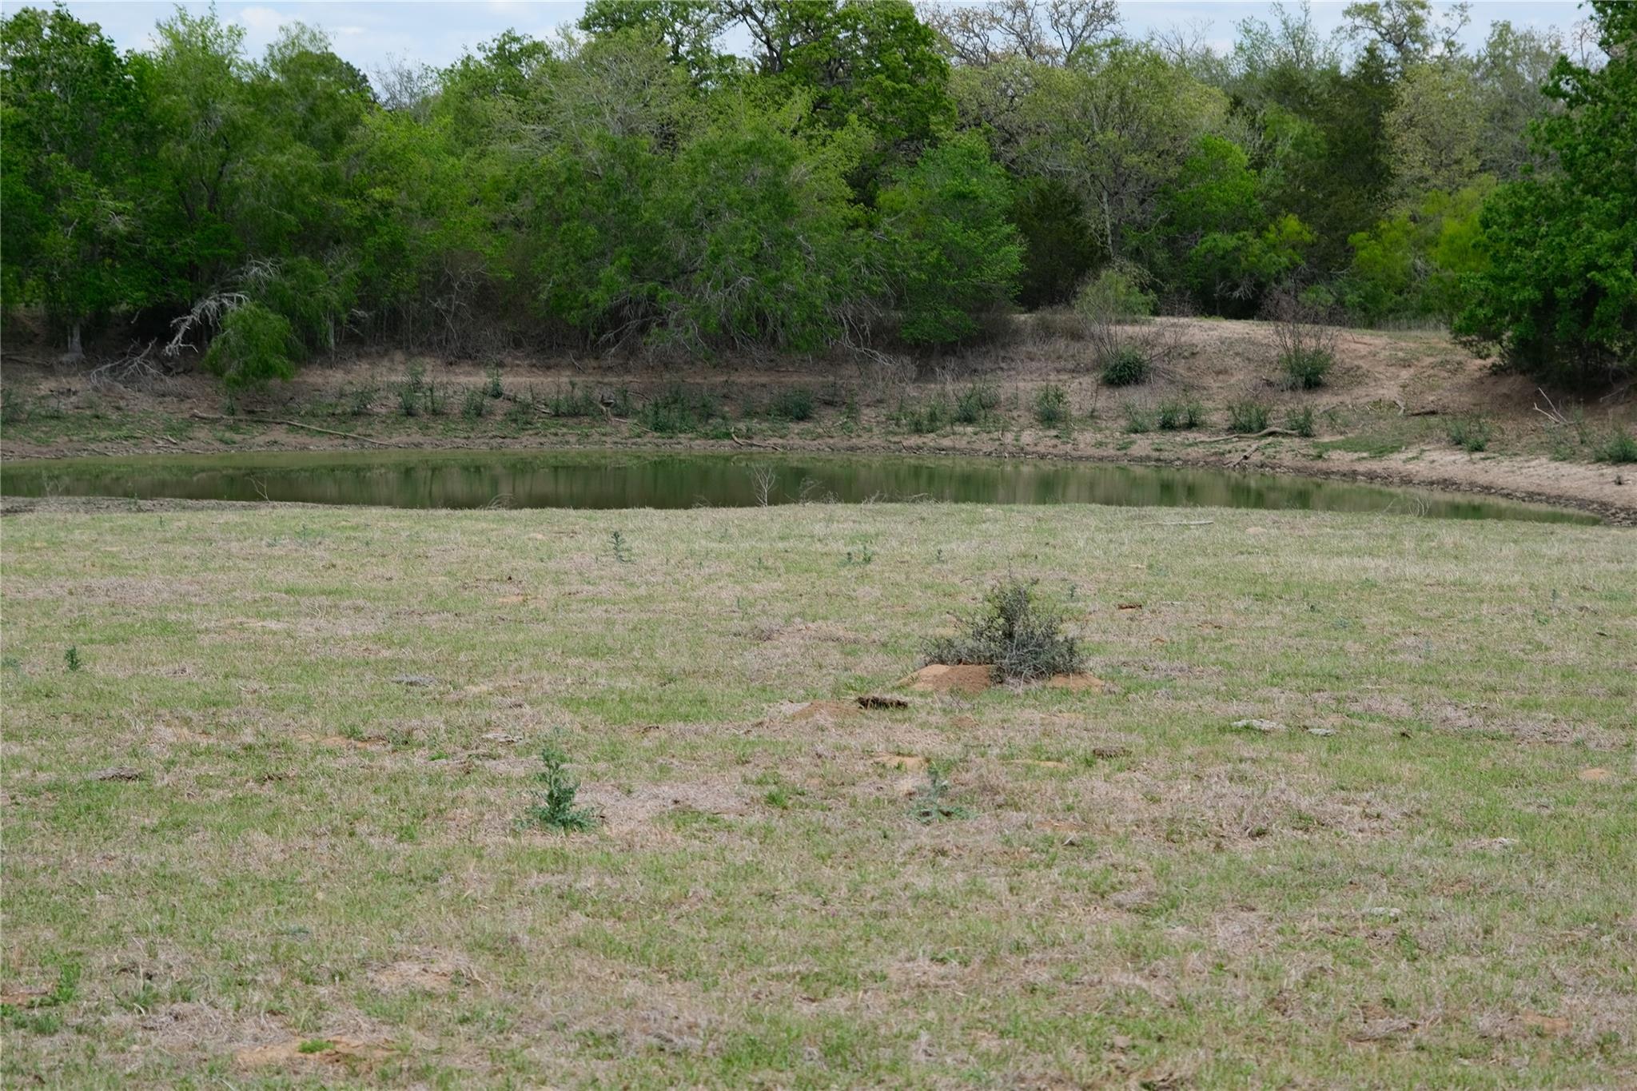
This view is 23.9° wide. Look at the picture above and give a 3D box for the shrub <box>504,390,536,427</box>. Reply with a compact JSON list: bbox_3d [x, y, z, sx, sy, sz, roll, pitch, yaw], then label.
[{"bbox_3d":[-6.052,-2.794,78.500,0.649,0.754,0.617,1,3,0],"label":"shrub"}]

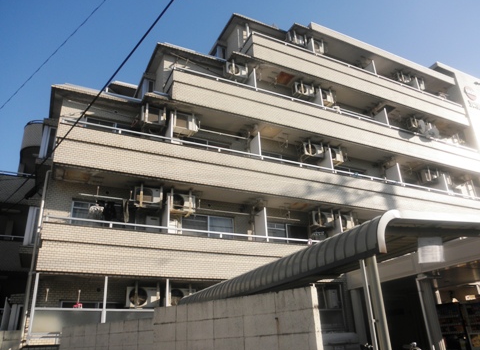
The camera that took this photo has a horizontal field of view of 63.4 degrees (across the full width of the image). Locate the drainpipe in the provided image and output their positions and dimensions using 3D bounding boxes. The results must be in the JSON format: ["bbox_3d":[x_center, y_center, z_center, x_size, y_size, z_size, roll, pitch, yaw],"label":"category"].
[{"bbox_3d":[-4.393,1.606,8.372,0.090,3.763,0.085,9,-27,-26],"label":"drainpipe"}]

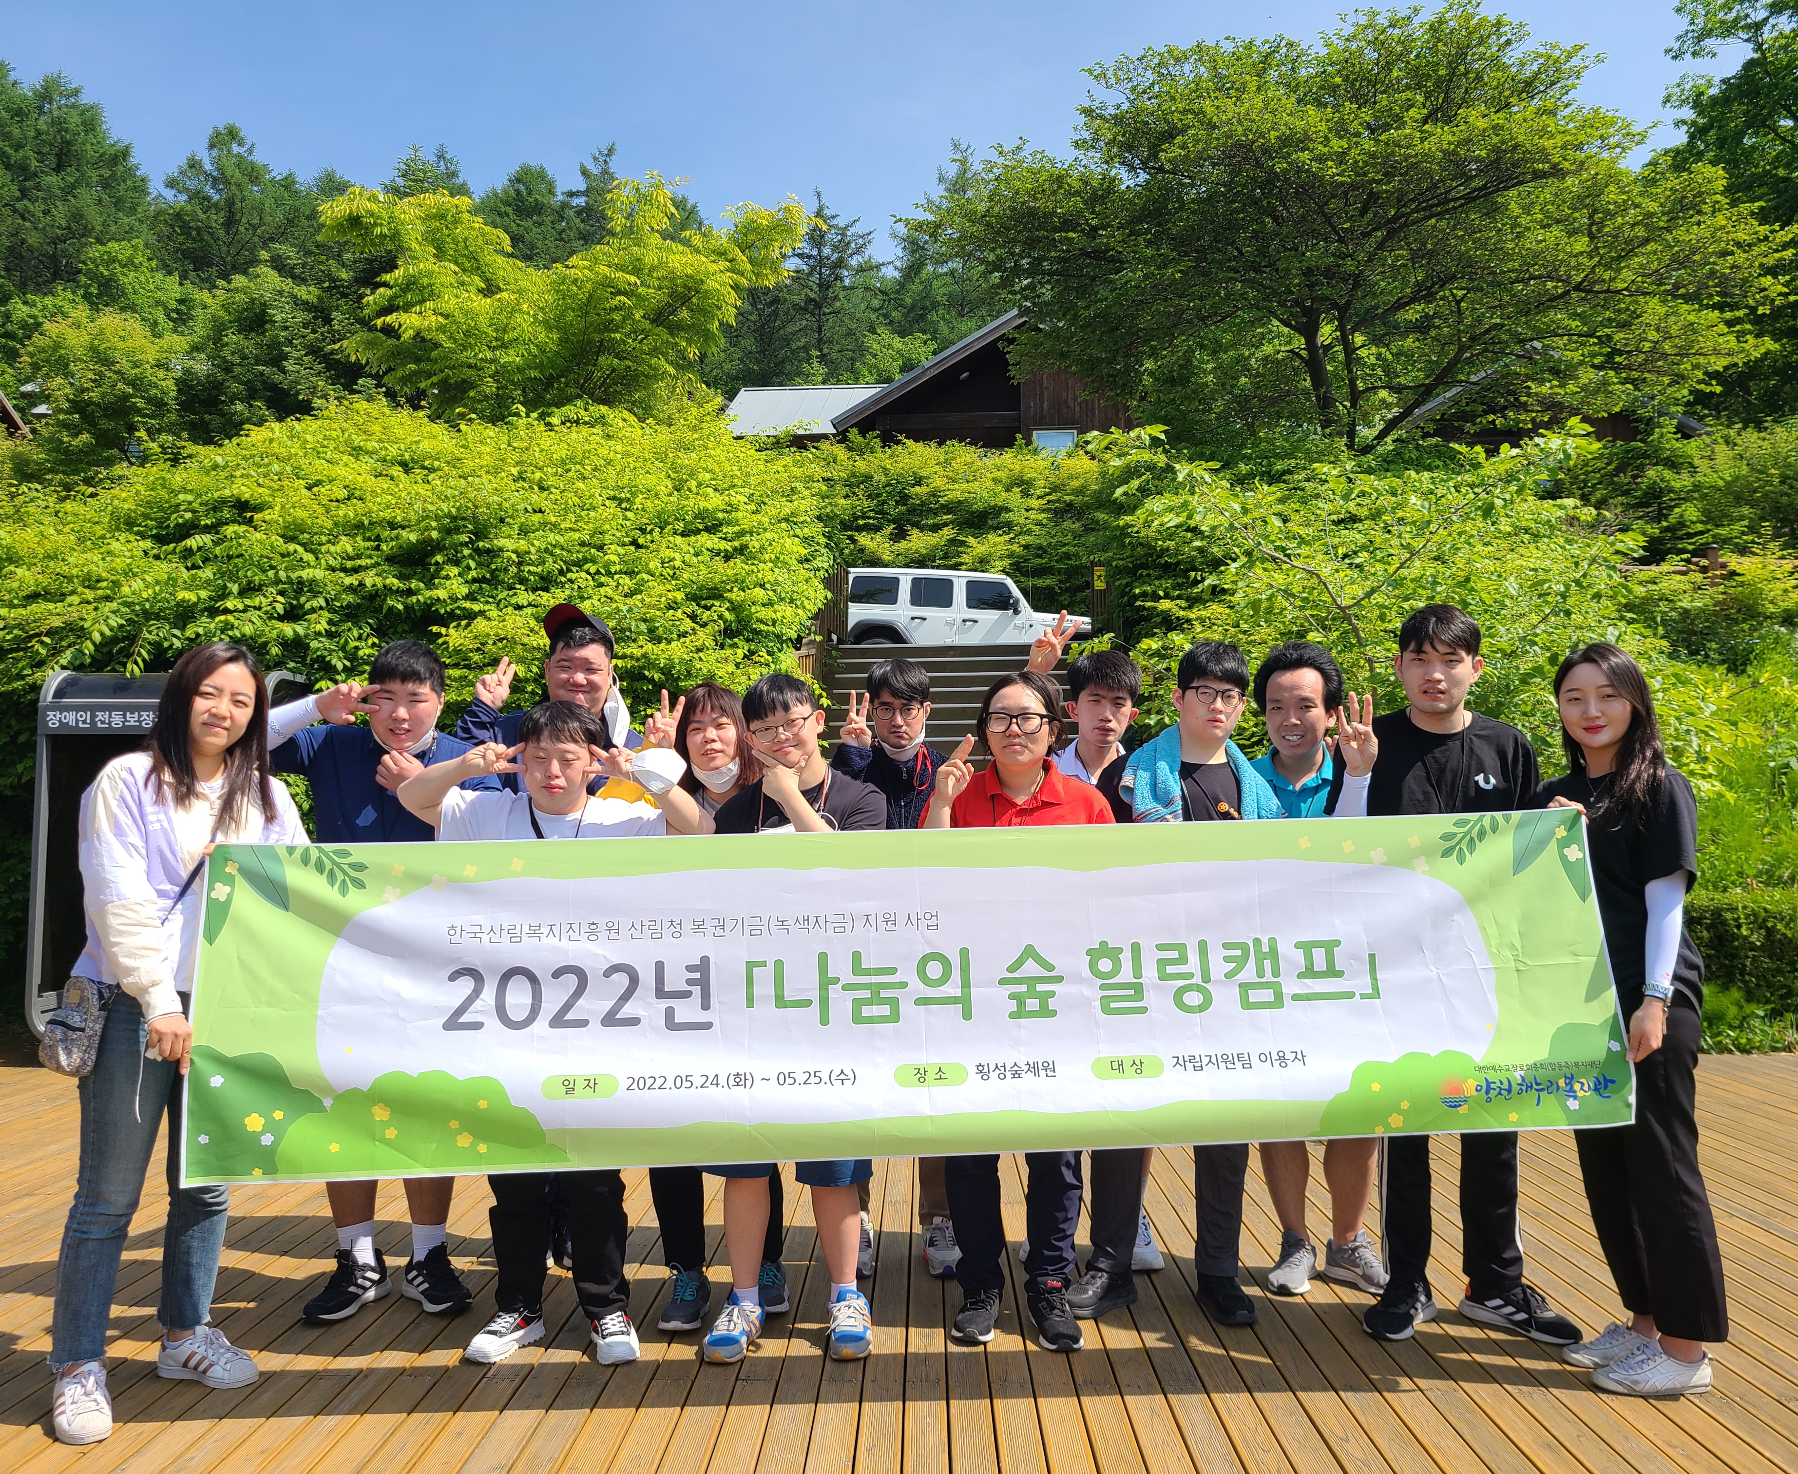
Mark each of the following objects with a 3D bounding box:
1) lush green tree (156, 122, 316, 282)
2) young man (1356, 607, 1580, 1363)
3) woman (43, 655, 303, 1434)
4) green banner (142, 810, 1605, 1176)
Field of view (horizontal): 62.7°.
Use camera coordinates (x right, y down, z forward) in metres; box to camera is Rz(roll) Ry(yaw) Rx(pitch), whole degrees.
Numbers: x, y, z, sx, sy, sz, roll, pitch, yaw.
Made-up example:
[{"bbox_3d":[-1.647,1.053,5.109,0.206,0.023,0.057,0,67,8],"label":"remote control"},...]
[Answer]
[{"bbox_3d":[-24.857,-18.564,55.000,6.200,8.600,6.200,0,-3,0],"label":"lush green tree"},{"bbox_3d":[1.418,0.568,3.700,0.570,1.800,0.420,0,-3,11],"label":"young man"},{"bbox_3d":[-1.600,0.611,3.229,0.540,1.637,0.470,3,-5,-42],"label":"woman"},{"bbox_3d":[0.062,0.525,3.120,3.000,0.700,0.090,-1,-13,-4],"label":"green banner"}]

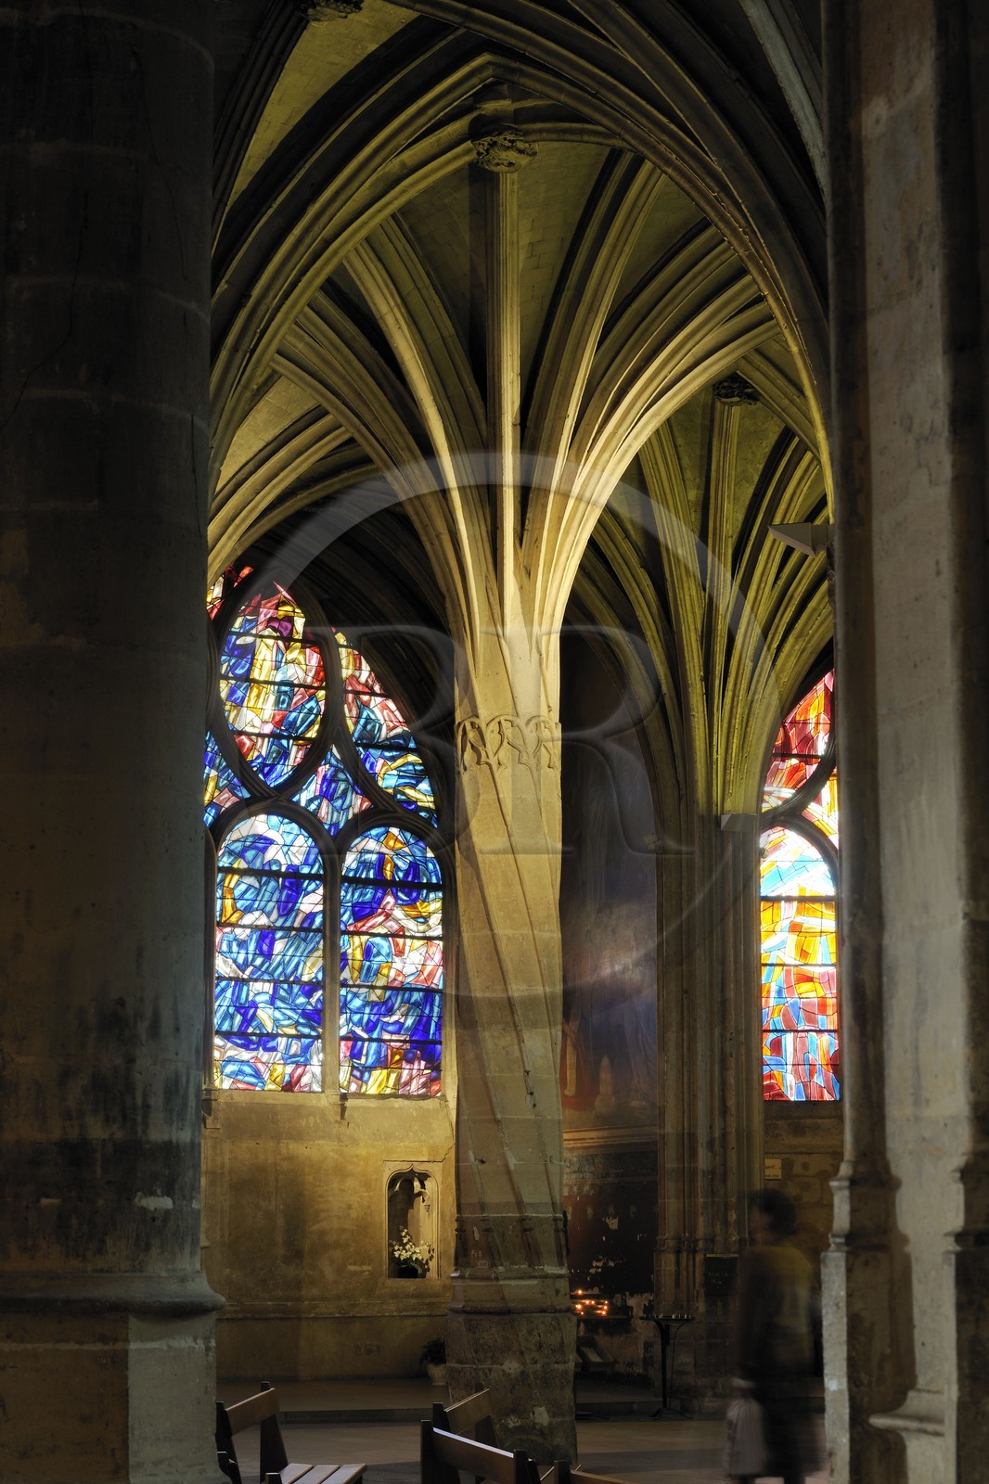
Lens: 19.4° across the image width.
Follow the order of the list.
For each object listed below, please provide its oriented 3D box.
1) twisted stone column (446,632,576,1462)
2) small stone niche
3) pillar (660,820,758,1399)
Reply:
[{"bbox_3d":[0.107,1.958,19.051,0.840,5.455,0.840,0,-10,0],"label":"twisted stone column"},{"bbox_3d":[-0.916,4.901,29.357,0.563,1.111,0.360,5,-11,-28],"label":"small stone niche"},{"bbox_3d":[1.830,3.156,24.627,0.780,5.039,0.820,6,-11,-29],"label":"pillar"}]

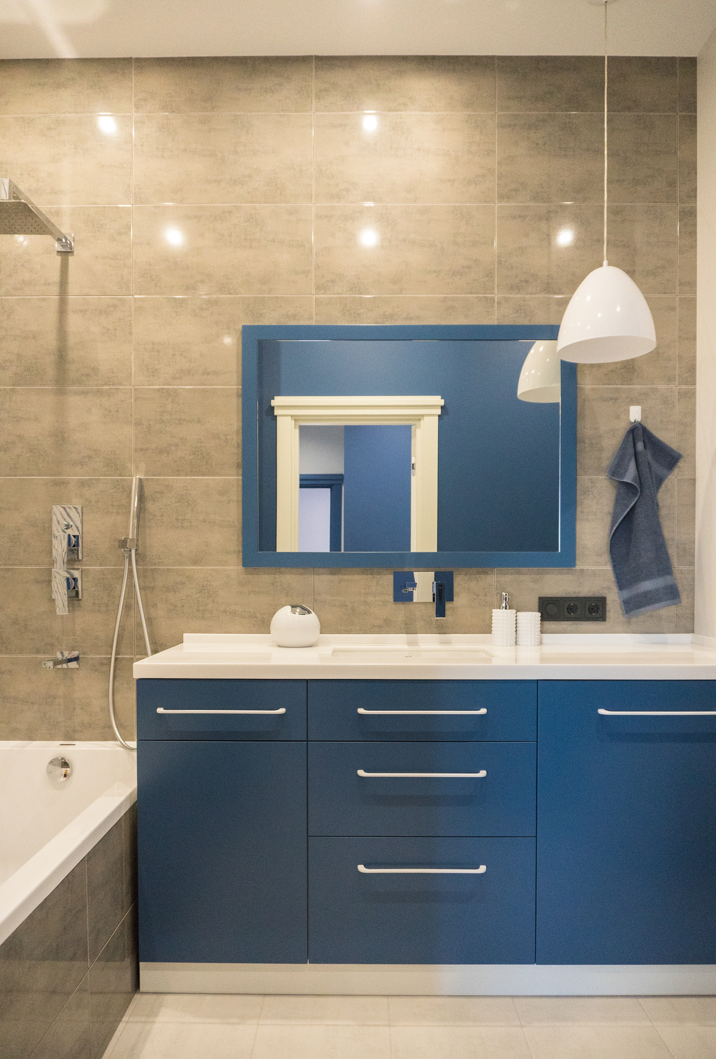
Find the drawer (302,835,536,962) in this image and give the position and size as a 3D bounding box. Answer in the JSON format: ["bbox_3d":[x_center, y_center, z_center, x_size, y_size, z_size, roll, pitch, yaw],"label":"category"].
[{"bbox_3d":[0.167,0.961,2.045,0.590,0.332,0.380,0,0,0],"label":"drawer"}]

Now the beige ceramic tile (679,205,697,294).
[{"bbox_3d":[1.090,-0.925,2.374,0.062,0.297,0.012,0,1,0],"label":"beige ceramic tile"}]

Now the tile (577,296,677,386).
[{"bbox_3d":[0.758,-0.626,2.382,0.600,0.300,0.010,0,0,0],"label":"tile"}]

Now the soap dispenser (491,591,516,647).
[{"bbox_3d":[0.464,0.286,2.280,0.077,0.171,0.076,0,0,20],"label":"soap dispenser"}]

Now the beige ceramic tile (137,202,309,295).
[{"bbox_3d":[-0.447,-0.928,2.385,0.600,0.300,0.012,0,1,0],"label":"beige ceramic tile"}]

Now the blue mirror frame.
[{"bbox_3d":[0.168,-0.271,2.360,1.097,0.797,0.030,0,0,0],"label":"blue mirror frame"}]

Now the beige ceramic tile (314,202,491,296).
[{"bbox_3d":[0.155,-0.923,2.373,0.599,0.301,0.015,0,0,0],"label":"beige ceramic tile"}]

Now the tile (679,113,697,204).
[{"bbox_3d":[1.089,-1.224,2.369,0.063,0.297,0.012,0,1,0],"label":"tile"}]

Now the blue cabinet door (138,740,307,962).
[{"bbox_3d":[-0.351,0.836,2.045,0.440,0.575,0.380,0,0,0],"label":"blue cabinet door"}]

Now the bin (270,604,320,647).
[{"bbox_3d":[-0.197,0.305,2.260,0.157,0.132,0.155,0,0,0],"label":"bin"}]

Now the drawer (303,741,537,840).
[{"bbox_3d":[0.166,0.670,2.055,0.592,0.247,0.420,0,0,0],"label":"drawer"}]

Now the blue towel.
[{"bbox_3d":[0.932,-0.032,2.335,0.243,0.630,0.070,0,1,0],"label":"blue towel"}]

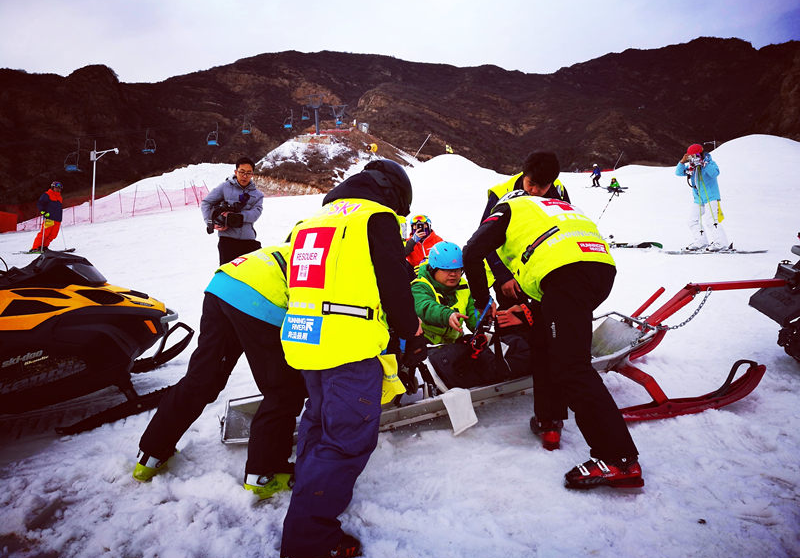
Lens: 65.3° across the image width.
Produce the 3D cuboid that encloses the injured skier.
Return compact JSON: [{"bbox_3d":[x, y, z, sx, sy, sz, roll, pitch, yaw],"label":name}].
[{"bbox_3d":[0.450,0.200,3.580,0.900,0.860,0.660,-1,-2,34],"label":"injured skier"}]

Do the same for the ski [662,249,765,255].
[{"bbox_3d":[4.990,-0.420,9.850,1.600,0.090,0.250,-2,9,-10],"label":"ski"}]

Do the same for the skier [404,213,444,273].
[{"bbox_3d":[0.250,-0.130,6.300,0.500,1.080,0.500,0,-2,5],"label":"skier"}]

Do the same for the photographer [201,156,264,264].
[{"bbox_3d":[-1.530,-0.240,5.700,0.660,1.750,0.520,1,-2,-16],"label":"photographer"}]

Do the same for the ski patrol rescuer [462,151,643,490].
[{"bbox_3d":[0.700,0.250,2.920,0.980,1.420,0.660,-1,-3,40],"label":"ski patrol rescuer"}]

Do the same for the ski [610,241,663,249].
[{"bbox_3d":[3.780,-0.540,10.100,1.100,0.100,0.150,-1,9,-9],"label":"ski"}]

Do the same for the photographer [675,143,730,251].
[{"bbox_3d":[4.800,-1.300,9.900,0.620,1.710,0.740,3,-3,-45],"label":"photographer"}]

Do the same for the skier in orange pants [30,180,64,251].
[{"bbox_3d":[-8.630,-1.500,15.200,0.650,1.720,0.720,3,-3,-45],"label":"skier in orange pants"}]

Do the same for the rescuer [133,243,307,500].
[{"bbox_3d":[-0.790,0.400,3.020,1.080,1.180,0.680,2,-3,-40],"label":"rescuer"}]

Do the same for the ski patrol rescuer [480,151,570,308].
[{"bbox_3d":[0.770,0.000,3.680,0.620,1.400,0.700,0,-2,14],"label":"ski patrol rescuer"}]

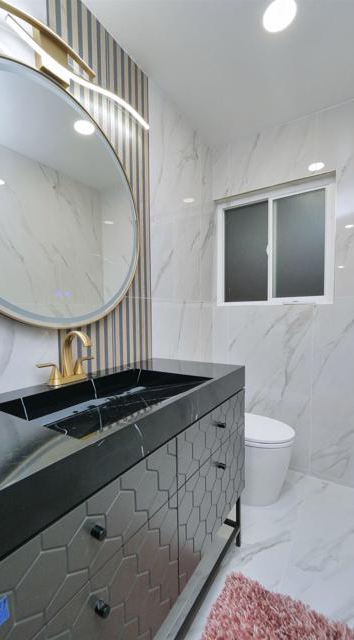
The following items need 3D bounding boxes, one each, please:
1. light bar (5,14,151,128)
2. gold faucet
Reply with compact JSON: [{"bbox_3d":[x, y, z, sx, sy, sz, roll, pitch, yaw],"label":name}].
[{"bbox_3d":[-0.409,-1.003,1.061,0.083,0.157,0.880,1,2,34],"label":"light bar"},{"bbox_3d":[-0.390,0.143,1.008,0.165,0.204,0.249,1,2,34],"label":"gold faucet"}]

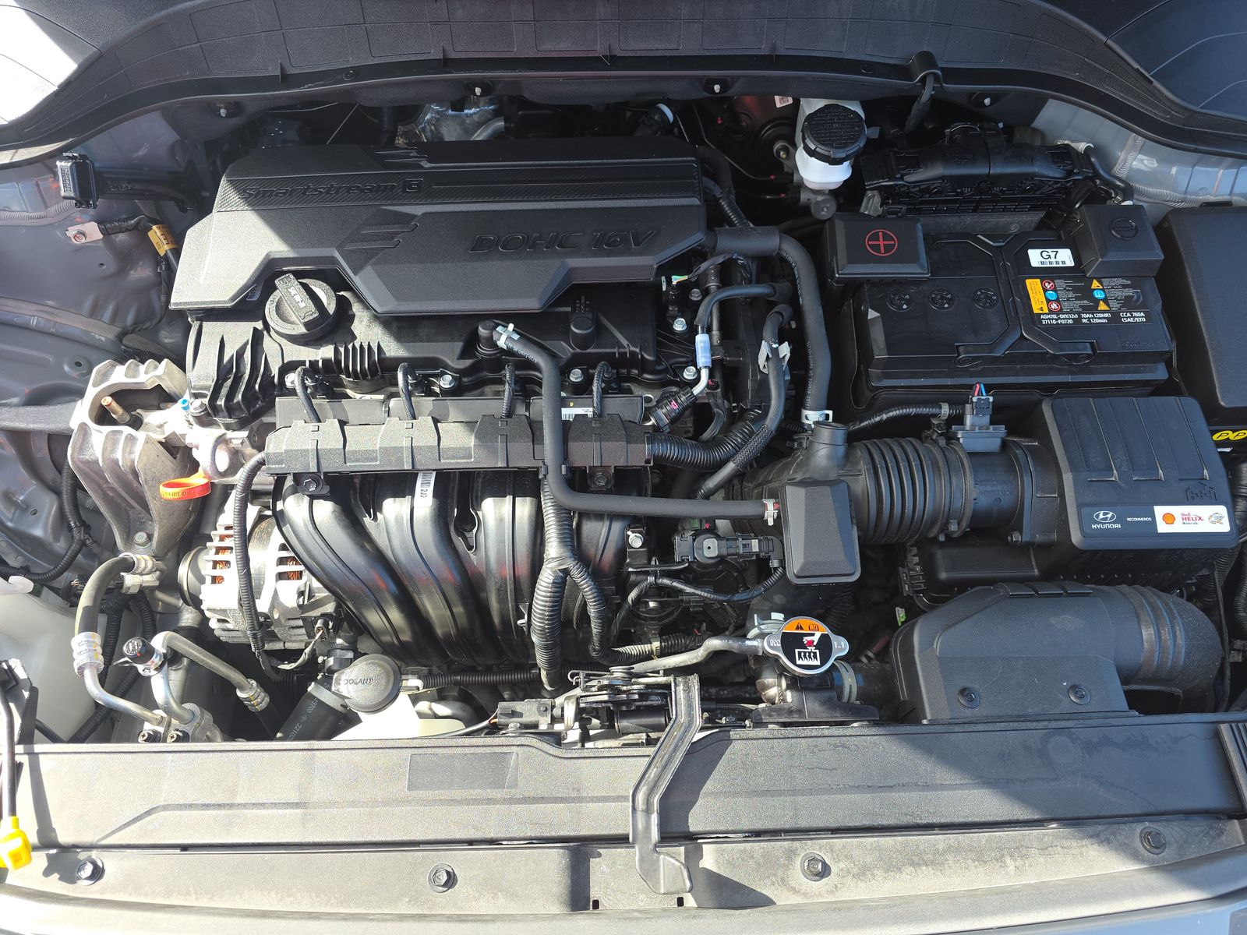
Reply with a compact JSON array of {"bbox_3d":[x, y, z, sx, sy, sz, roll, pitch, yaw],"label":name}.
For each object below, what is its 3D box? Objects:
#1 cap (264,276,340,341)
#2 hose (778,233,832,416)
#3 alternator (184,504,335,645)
[{"bbox_3d":[-0.276,-0.136,0.709,0.062,0.035,0.062,-1,65,-1],"label":"cap"},{"bbox_3d":[0.173,-0.136,0.773,0.045,0.060,0.245,-1,65,-1],"label":"hose"},{"bbox_3d":[-0.363,0.111,0.830,0.158,0.140,0.140,-2,64,0],"label":"alternator"}]

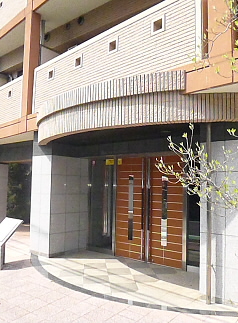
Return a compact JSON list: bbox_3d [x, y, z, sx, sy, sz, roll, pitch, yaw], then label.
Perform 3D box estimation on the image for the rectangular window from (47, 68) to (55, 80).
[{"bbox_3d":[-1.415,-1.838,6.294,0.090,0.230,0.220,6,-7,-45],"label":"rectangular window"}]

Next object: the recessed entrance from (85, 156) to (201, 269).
[{"bbox_3d":[0.277,0.871,5.836,0.380,2.076,3.000,6,-7,-45],"label":"recessed entrance"}]

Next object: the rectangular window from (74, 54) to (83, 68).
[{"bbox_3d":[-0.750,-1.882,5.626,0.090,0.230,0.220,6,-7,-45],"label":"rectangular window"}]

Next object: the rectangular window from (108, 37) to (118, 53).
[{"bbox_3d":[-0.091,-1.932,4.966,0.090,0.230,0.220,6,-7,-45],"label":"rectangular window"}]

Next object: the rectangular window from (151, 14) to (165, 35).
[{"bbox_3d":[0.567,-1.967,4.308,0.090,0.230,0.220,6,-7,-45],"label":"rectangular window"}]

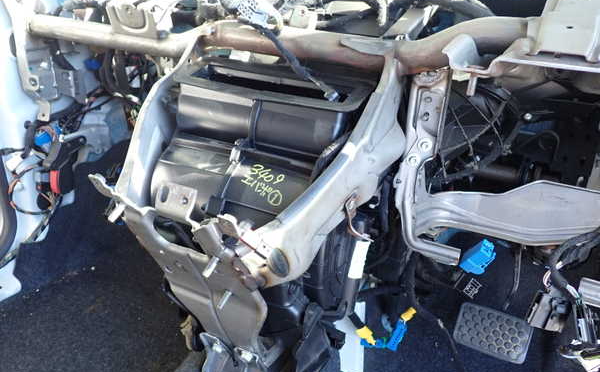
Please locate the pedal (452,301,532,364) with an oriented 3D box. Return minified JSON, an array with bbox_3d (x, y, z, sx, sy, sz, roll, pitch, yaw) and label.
[{"bbox_3d":[0.348,0.265,0.939,0.120,0.073,0.030,13,-10,20],"label":"pedal"}]

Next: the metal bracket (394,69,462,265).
[{"bbox_3d":[0.211,-0.030,0.796,0.118,0.292,0.070,13,19,20],"label":"metal bracket"}]

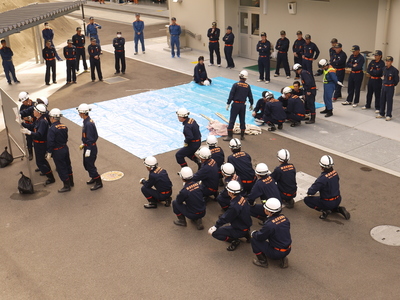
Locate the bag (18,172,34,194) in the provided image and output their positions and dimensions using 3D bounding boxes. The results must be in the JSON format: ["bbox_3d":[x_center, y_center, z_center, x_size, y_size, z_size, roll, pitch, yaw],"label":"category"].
[{"bbox_3d":[-3.723,0.672,11.308,0.350,0.440,0.340,-2,20,0],"label":"bag"}]

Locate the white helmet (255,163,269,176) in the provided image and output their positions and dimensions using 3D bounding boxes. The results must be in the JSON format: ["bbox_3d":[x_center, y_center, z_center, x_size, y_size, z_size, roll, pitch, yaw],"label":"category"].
[{"bbox_3d":[1.044,0.337,9.050,0.280,0.170,0.225,15,27,39],"label":"white helmet"}]

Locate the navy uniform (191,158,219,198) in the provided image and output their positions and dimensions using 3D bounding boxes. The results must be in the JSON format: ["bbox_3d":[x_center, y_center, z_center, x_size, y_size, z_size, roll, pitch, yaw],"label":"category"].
[{"bbox_3d":[0.120,0.539,10.639,0.630,0.860,0.490,6,23,20],"label":"navy uniform"}]

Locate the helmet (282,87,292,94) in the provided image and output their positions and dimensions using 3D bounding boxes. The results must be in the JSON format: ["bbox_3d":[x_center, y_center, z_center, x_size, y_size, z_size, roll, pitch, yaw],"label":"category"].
[{"bbox_3d":[2.457,-1.657,14.873,0.290,0.180,0.240,-12,17,16],"label":"helmet"}]

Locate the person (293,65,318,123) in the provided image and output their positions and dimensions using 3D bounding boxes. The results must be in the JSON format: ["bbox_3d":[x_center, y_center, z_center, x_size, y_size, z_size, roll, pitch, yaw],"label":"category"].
[{"bbox_3d":[2.828,-1.529,14.384,0.620,1.670,0.500,-2,21,1],"label":"person"}]

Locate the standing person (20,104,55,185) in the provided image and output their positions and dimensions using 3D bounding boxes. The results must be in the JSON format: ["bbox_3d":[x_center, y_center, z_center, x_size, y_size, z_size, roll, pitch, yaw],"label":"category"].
[{"bbox_3d":[-3.524,-0.119,11.525,0.720,1.720,0.550,-4,21,-4],"label":"standing person"}]

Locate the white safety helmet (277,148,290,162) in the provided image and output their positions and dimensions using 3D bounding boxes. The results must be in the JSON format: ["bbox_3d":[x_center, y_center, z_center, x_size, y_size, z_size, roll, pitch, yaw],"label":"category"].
[{"bbox_3d":[1.578,0.107,10.020,0.235,0.170,0.280,-10,23,-20],"label":"white safety helmet"}]

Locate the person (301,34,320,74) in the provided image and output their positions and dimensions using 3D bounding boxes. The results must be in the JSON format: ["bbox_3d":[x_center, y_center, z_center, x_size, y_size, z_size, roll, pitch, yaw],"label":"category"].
[{"bbox_3d":[4.008,-3.334,19.512,0.640,1.740,0.380,10,24,29],"label":"person"}]

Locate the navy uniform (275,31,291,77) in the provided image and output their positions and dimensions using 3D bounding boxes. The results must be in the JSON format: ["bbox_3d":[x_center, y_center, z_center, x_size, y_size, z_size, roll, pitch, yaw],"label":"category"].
[{"bbox_3d":[3.070,-3.557,19.691,0.560,1.730,0.400,10,24,29],"label":"navy uniform"}]

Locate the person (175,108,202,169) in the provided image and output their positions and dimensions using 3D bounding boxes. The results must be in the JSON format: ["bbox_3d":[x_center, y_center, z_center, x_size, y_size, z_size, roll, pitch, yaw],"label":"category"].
[{"bbox_3d":[-0.262,-0.218,11.582,0.620,1.430,0.500,6,22,21],"label":"person"}]

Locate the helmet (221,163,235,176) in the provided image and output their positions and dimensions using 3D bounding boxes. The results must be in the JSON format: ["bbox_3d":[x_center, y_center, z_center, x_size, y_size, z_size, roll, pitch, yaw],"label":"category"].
[{"bbox_3d":[0.514,0.363,9.751,0.290,0.190,0.250,-2,19,23],"label":"helmet"}]

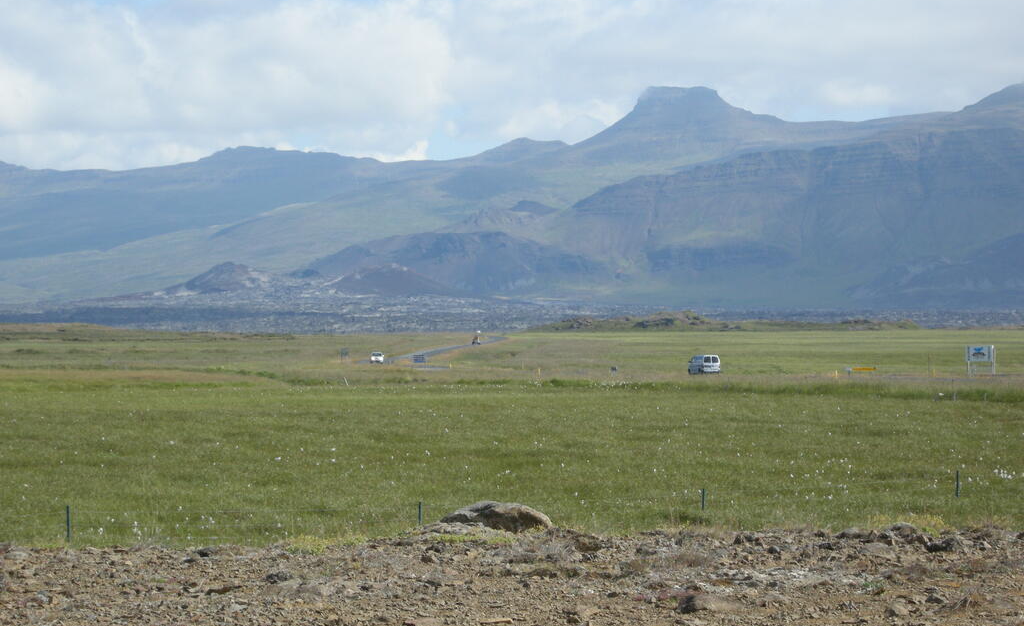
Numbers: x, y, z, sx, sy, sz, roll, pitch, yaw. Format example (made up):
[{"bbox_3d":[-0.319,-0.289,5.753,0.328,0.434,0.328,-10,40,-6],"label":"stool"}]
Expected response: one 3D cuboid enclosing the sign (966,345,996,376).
[{"bbox_3d":[44.400,4.530,345.000,2.850,2.900,0.300,0,0,20],"label":"sign"}]

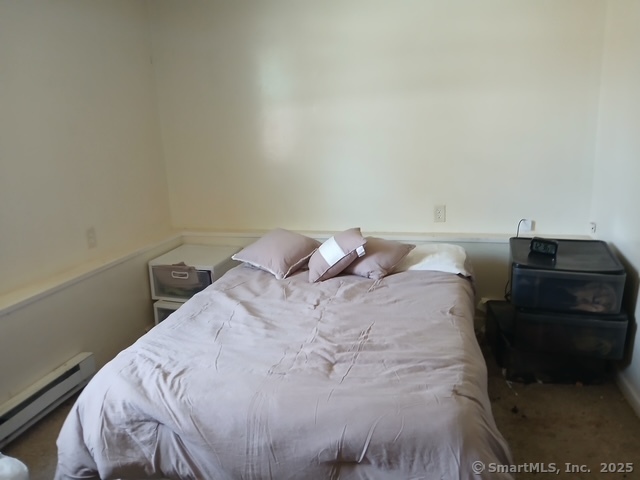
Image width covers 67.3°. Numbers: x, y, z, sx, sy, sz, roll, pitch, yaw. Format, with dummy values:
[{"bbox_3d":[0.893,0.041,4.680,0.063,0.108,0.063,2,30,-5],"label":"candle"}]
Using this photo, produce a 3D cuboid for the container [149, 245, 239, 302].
[{"bbox_3d":[-0.812,0.223,3.254,0.470,0.256,0.460,2,13,17],"label":"container"}]

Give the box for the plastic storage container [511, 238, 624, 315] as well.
[{"bbox_3d":[1.297,0.179,2.600,0.500,0.218,0.620,3,14,21],"label":"plastic storage container"}]

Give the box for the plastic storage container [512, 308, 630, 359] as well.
[{"bbox_3d":[1.326,0.389,2.644,0.500,0.214,0.620,3,14,21],"label":"plastic storage container"}]

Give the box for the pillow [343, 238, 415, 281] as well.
[{"bbox_3d":[0.293,0.098,2.856,0.410,0.140,0.410,10,33,41],"label":"pillow"}]

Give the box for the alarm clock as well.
[{"bbox_3d":[1.202,0.035,2.593,0.128,0.072,0.045,7,16,36],"label":"alarm clock"}]

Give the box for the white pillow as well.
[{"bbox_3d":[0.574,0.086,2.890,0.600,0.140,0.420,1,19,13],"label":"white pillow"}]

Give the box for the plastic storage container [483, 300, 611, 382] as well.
[{"bbox_3d":[1.293,0.577,2.801,0.500,0.218,0.600,1,13,13],"label":"plastic storage container"}]

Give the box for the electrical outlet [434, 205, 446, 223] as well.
[{"bbox_3d":[0.805,-0.175,3.212,0.074,0.117,0.010,1,13,13],"label":"electrical outlet"}]

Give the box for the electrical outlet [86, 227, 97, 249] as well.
[{"bbox_3d":[-1.329,-0.012,2.802,0.010,0.119,0.074,1,13,13],"label":"electrical outlet"}]

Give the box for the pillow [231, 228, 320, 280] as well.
[{"bbox_3d":[-0.257,0.071,2.953,0.410,0.140,0.410,17,39,36],"label":"pillow"}]

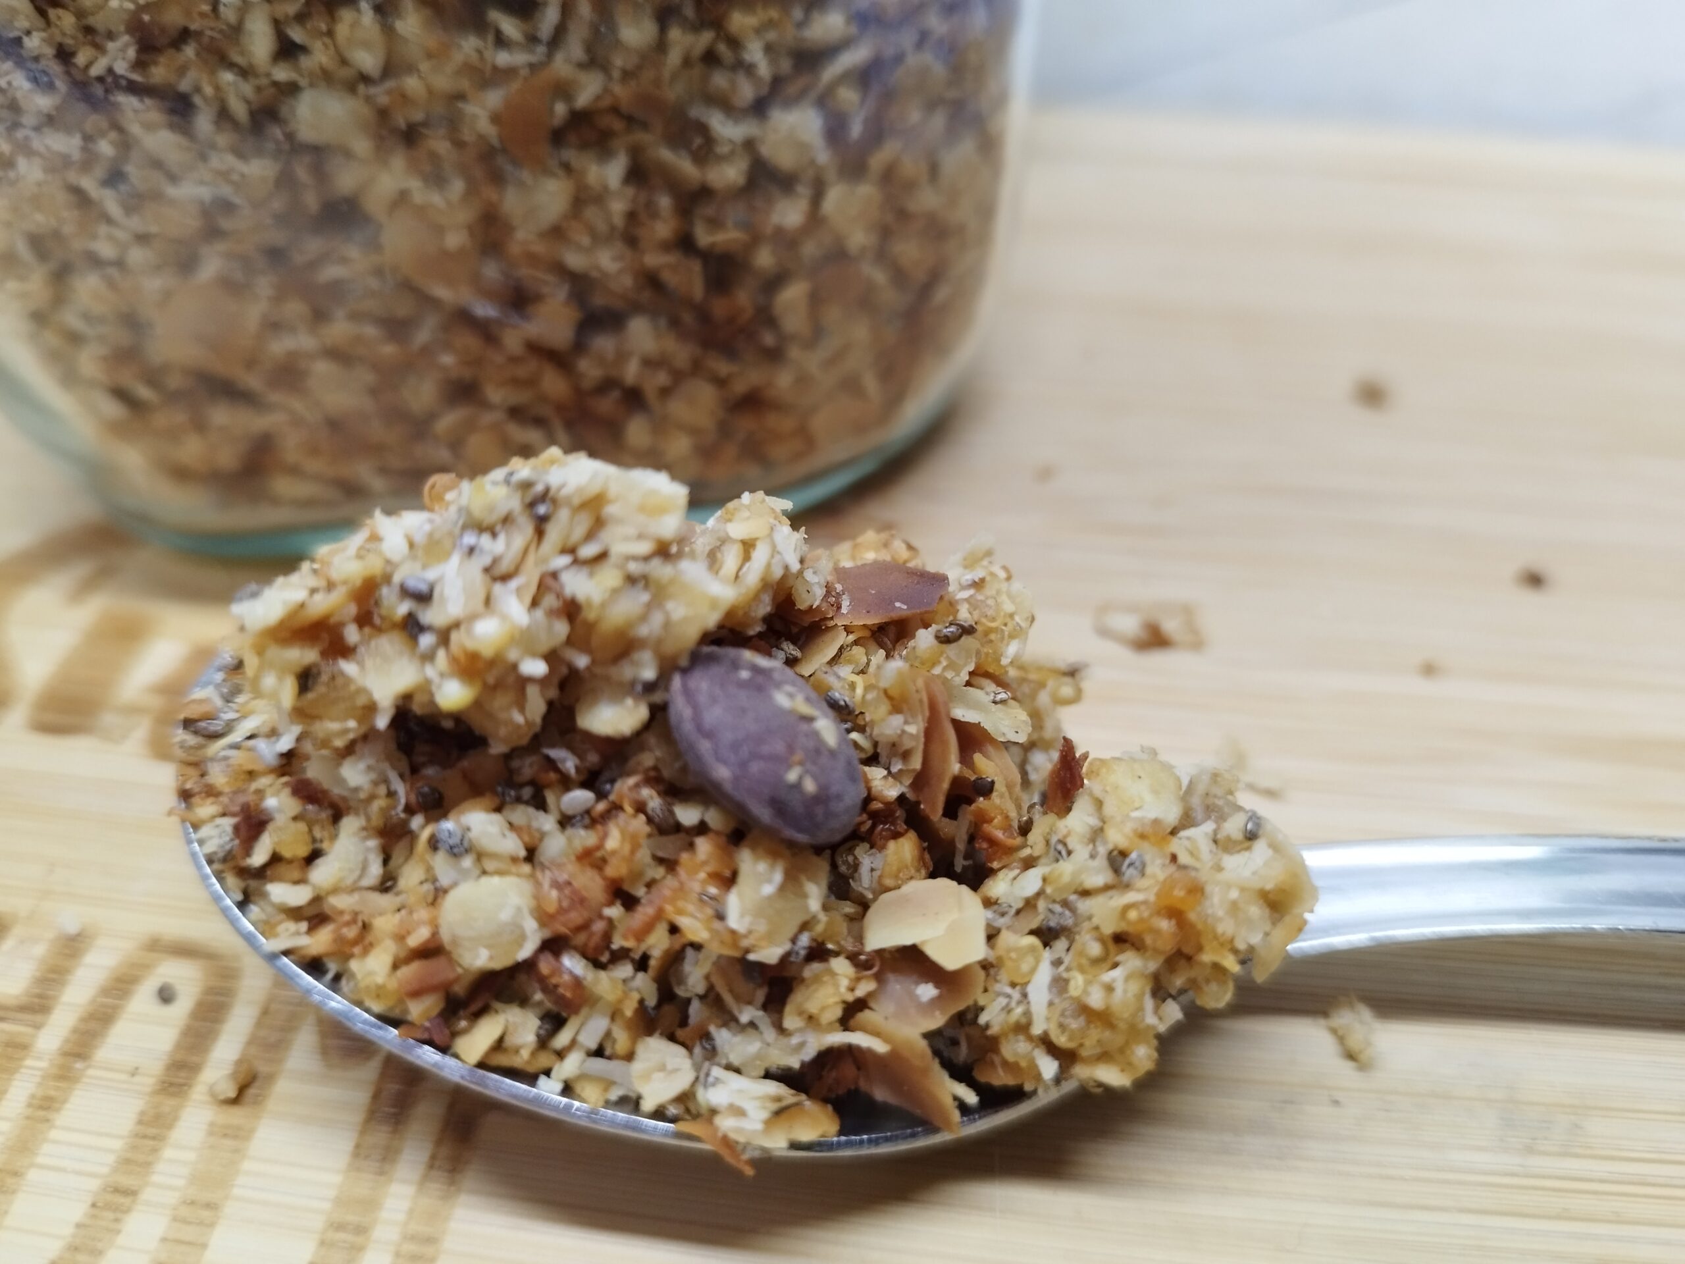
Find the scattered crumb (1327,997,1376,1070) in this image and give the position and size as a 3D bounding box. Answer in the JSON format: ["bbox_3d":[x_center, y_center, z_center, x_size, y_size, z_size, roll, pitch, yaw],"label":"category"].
[{"bbox_3d":[0.033,0.026,0.075,0.002,0.002,0.004,-1,38,-5],"label":"scattered crumb"}]

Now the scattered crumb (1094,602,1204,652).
[{"bbox_3d":[0.029,0.000,0.109,0.009,0.002,0.005,2,38,-1],"label":"scattered crumb"}]

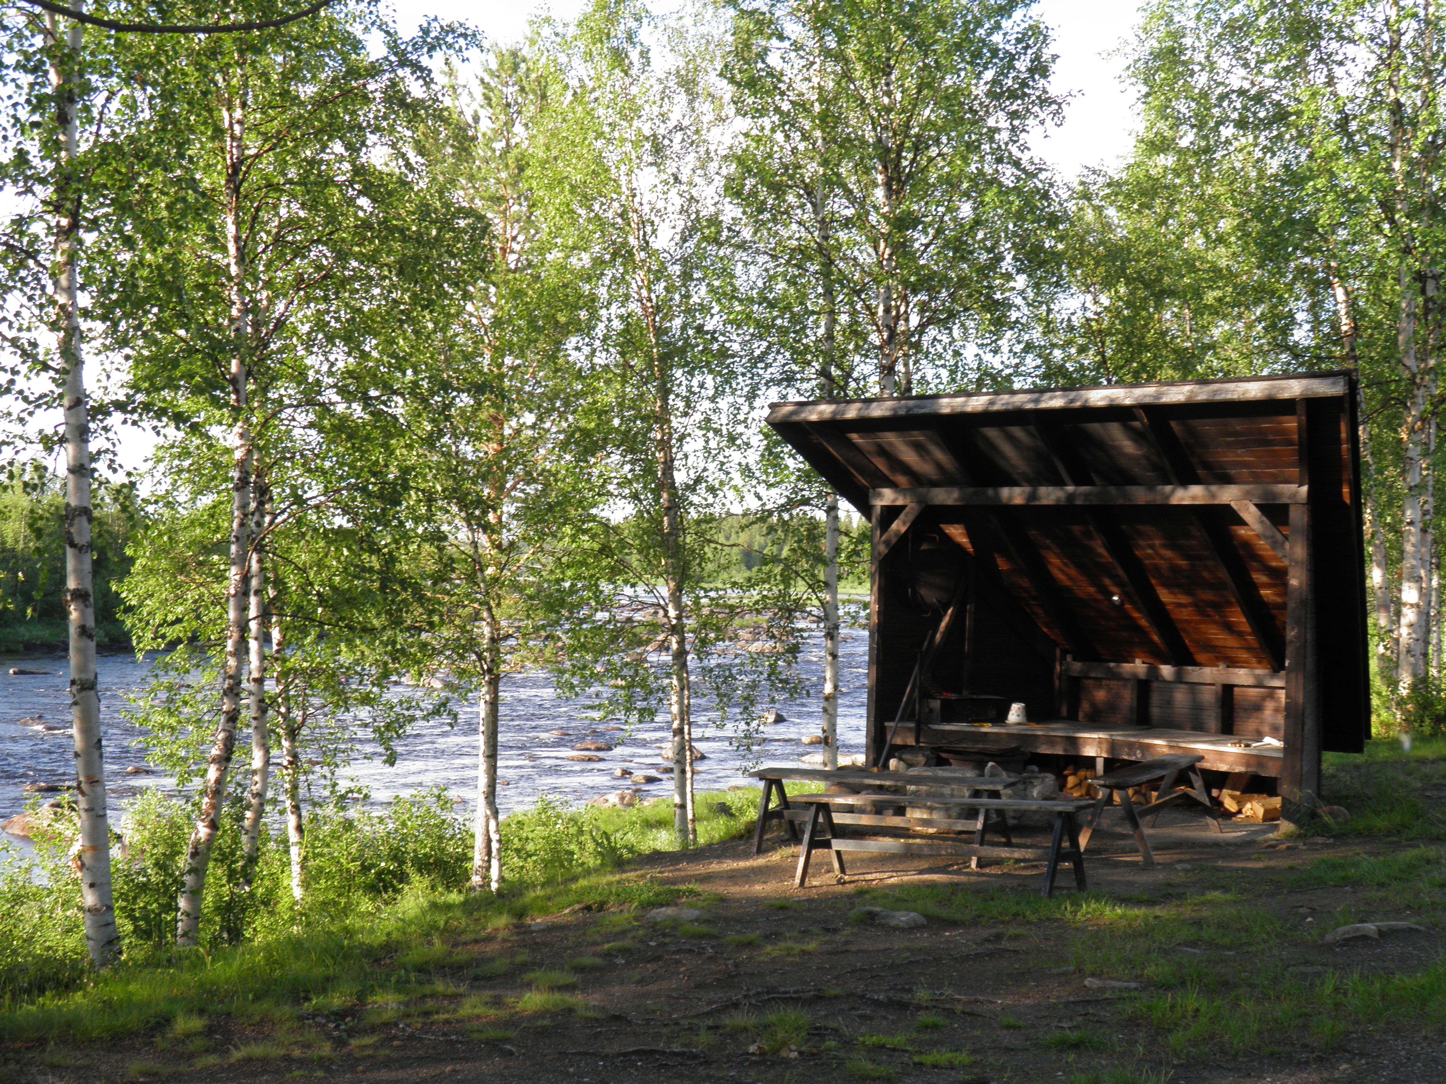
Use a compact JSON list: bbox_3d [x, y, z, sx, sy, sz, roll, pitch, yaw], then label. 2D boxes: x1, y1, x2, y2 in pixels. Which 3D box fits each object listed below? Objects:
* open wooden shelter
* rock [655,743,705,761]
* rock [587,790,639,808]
[{"bbox_3d":[3.092,0.433,15.826,4.700,2.980,3.250,1,-1,37],"label":"open wooden shelter"},{"bbox_3d":[-0.700,3.470,33.800,0.820,0.340,0.600,1,-1,3],"label":"rock"},{"bbox_3d":[-1.442,3.387,26.800,0.680,0.280,0.500,1,-1,3],"label":"rock"}]

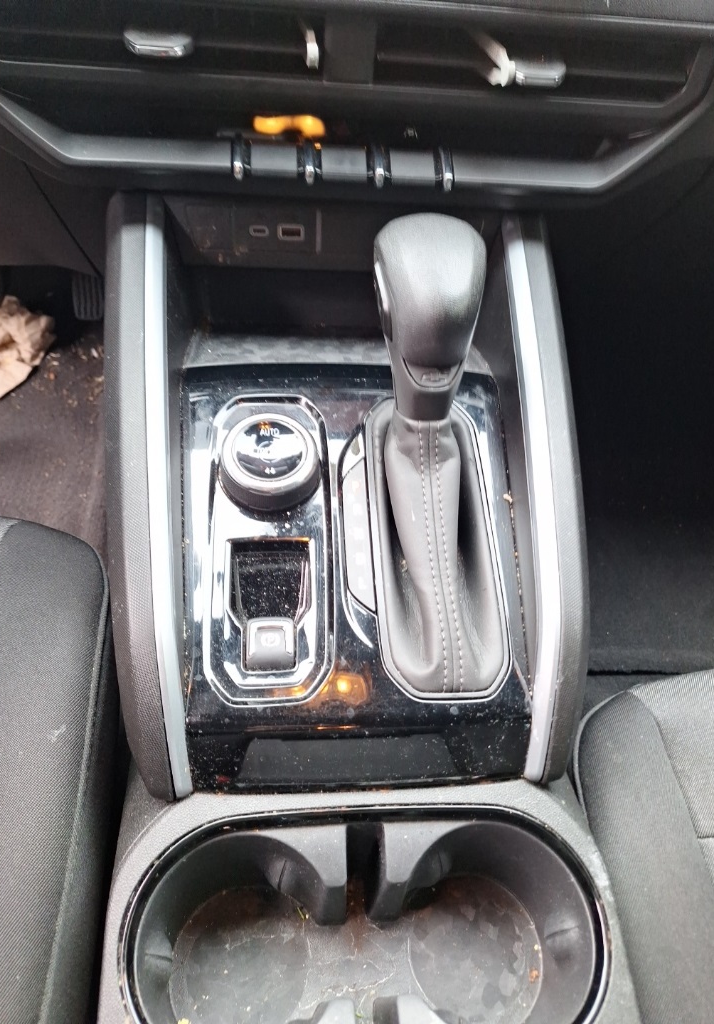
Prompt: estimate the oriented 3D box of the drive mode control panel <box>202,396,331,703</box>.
[{"bbox_3d":[-0.049,0.009,0.380,0.070,0.030,0.188,0,65,-6],"label":"drive mode control panel"}]

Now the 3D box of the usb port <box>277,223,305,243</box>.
[{"bbox_3d":[-0.044,-0.188,0.457,0.018,0.011,0.008,0,50,-6],"label":"usb port"}]

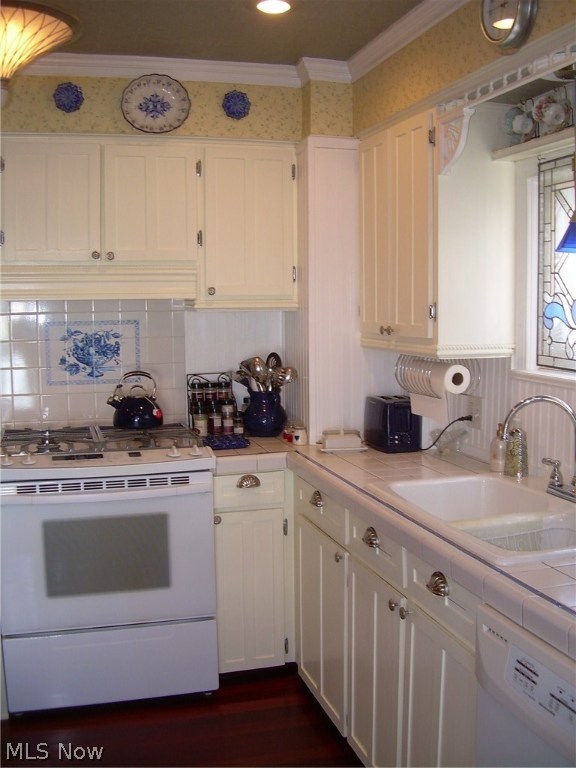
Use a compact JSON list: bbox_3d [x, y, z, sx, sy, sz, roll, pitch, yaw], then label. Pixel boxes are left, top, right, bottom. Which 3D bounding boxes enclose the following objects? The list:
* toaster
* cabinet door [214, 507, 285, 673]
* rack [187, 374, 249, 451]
[{"bbox_3d":[0.392,0.146,3.159,0.148,0.187,0.222,-2,6,-16],"label":"toaster"},{"bbox_3d":[-0.147,0.800,3.275,0.275,0.635,0.022,-2,6,-15],"label":"cabinet door"},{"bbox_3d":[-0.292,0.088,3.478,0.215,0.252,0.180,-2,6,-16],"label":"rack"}]

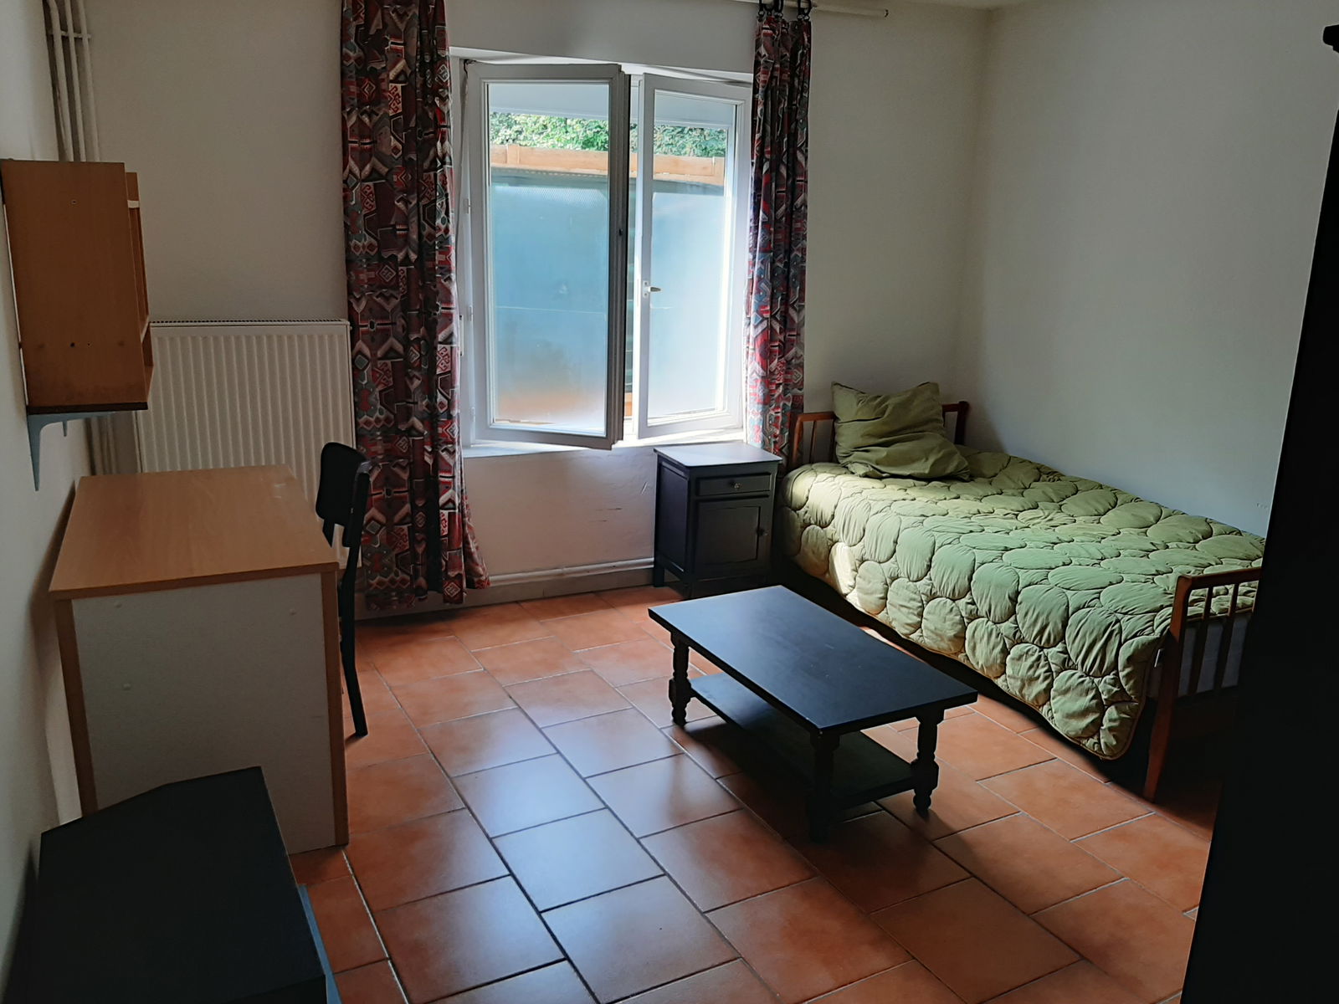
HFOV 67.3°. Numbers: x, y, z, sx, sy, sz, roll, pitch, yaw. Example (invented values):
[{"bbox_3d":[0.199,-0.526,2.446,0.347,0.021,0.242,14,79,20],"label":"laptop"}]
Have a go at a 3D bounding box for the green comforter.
[{"bbox_3d":[1.355,0.235,3.808,1.018,0.507,1.942,-5,16,-24],"label":"green comforter"}]

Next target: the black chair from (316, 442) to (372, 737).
[{"bbox_3d":[-1.193,0.285,3.089,0.490,0.850,0.410,-8,17,-33],"label":"black chair"}]

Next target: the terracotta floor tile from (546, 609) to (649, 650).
[{"bbox_3d":[-0.306,0.517,4.018,0.335,0.010,0.335,-6,16,-28],"label":"terracotta floor tile"}]

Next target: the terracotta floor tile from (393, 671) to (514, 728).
[{"bbox_3d":[-0.716,0.652,3.336,0.332,0.010,0.327,-7,17,-29],"label":"terracotta floor tile"}]

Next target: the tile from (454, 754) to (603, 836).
[{"bbox_3d":[-0.393,0.810,2.784,0.332,0.012,0.332,-6,16,-28],"label":"tile"}]

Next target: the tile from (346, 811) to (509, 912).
[{"bbox_3d":[-0.608,0.879,2.483,0.332,0.012,0.332,-6,16,-28],"label":"tile"}]

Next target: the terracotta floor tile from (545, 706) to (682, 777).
[{"bbox_3d":[-0.177,0.740,3.088,0.332,0.012,0.332,-6,16,-28],"label":"terracotta floor tile"}]

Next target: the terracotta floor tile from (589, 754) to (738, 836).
[{"bbox_3d":[-0.016,0.818,2.804,0.332,0.012,0.332,-6,16,-28],"label":"terracotta floor tile"}]

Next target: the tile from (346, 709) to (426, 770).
[{"bbox_3d":[-0.944,0.736,3.092,0.335,0.010,0.335,-6,16,-28],"label":"tile"}]

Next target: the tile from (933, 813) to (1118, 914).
[{"bbox_3d":[0.903,0.912,2.554,0.332,0.012,0.332,-6,16,-28],"label":"tile"}]

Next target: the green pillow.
[{"bbox_3d":[1.028,-0.325,4.494,0.560,0.460,0.190,-1,-14,-11],"label":"green pillow"}]

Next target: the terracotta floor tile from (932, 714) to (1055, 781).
[{"bbox_3d":[0.964,0.772,3.167,0.335,0.010,0.335,-6,16,-28],"label":"terracotta floor tile"}]

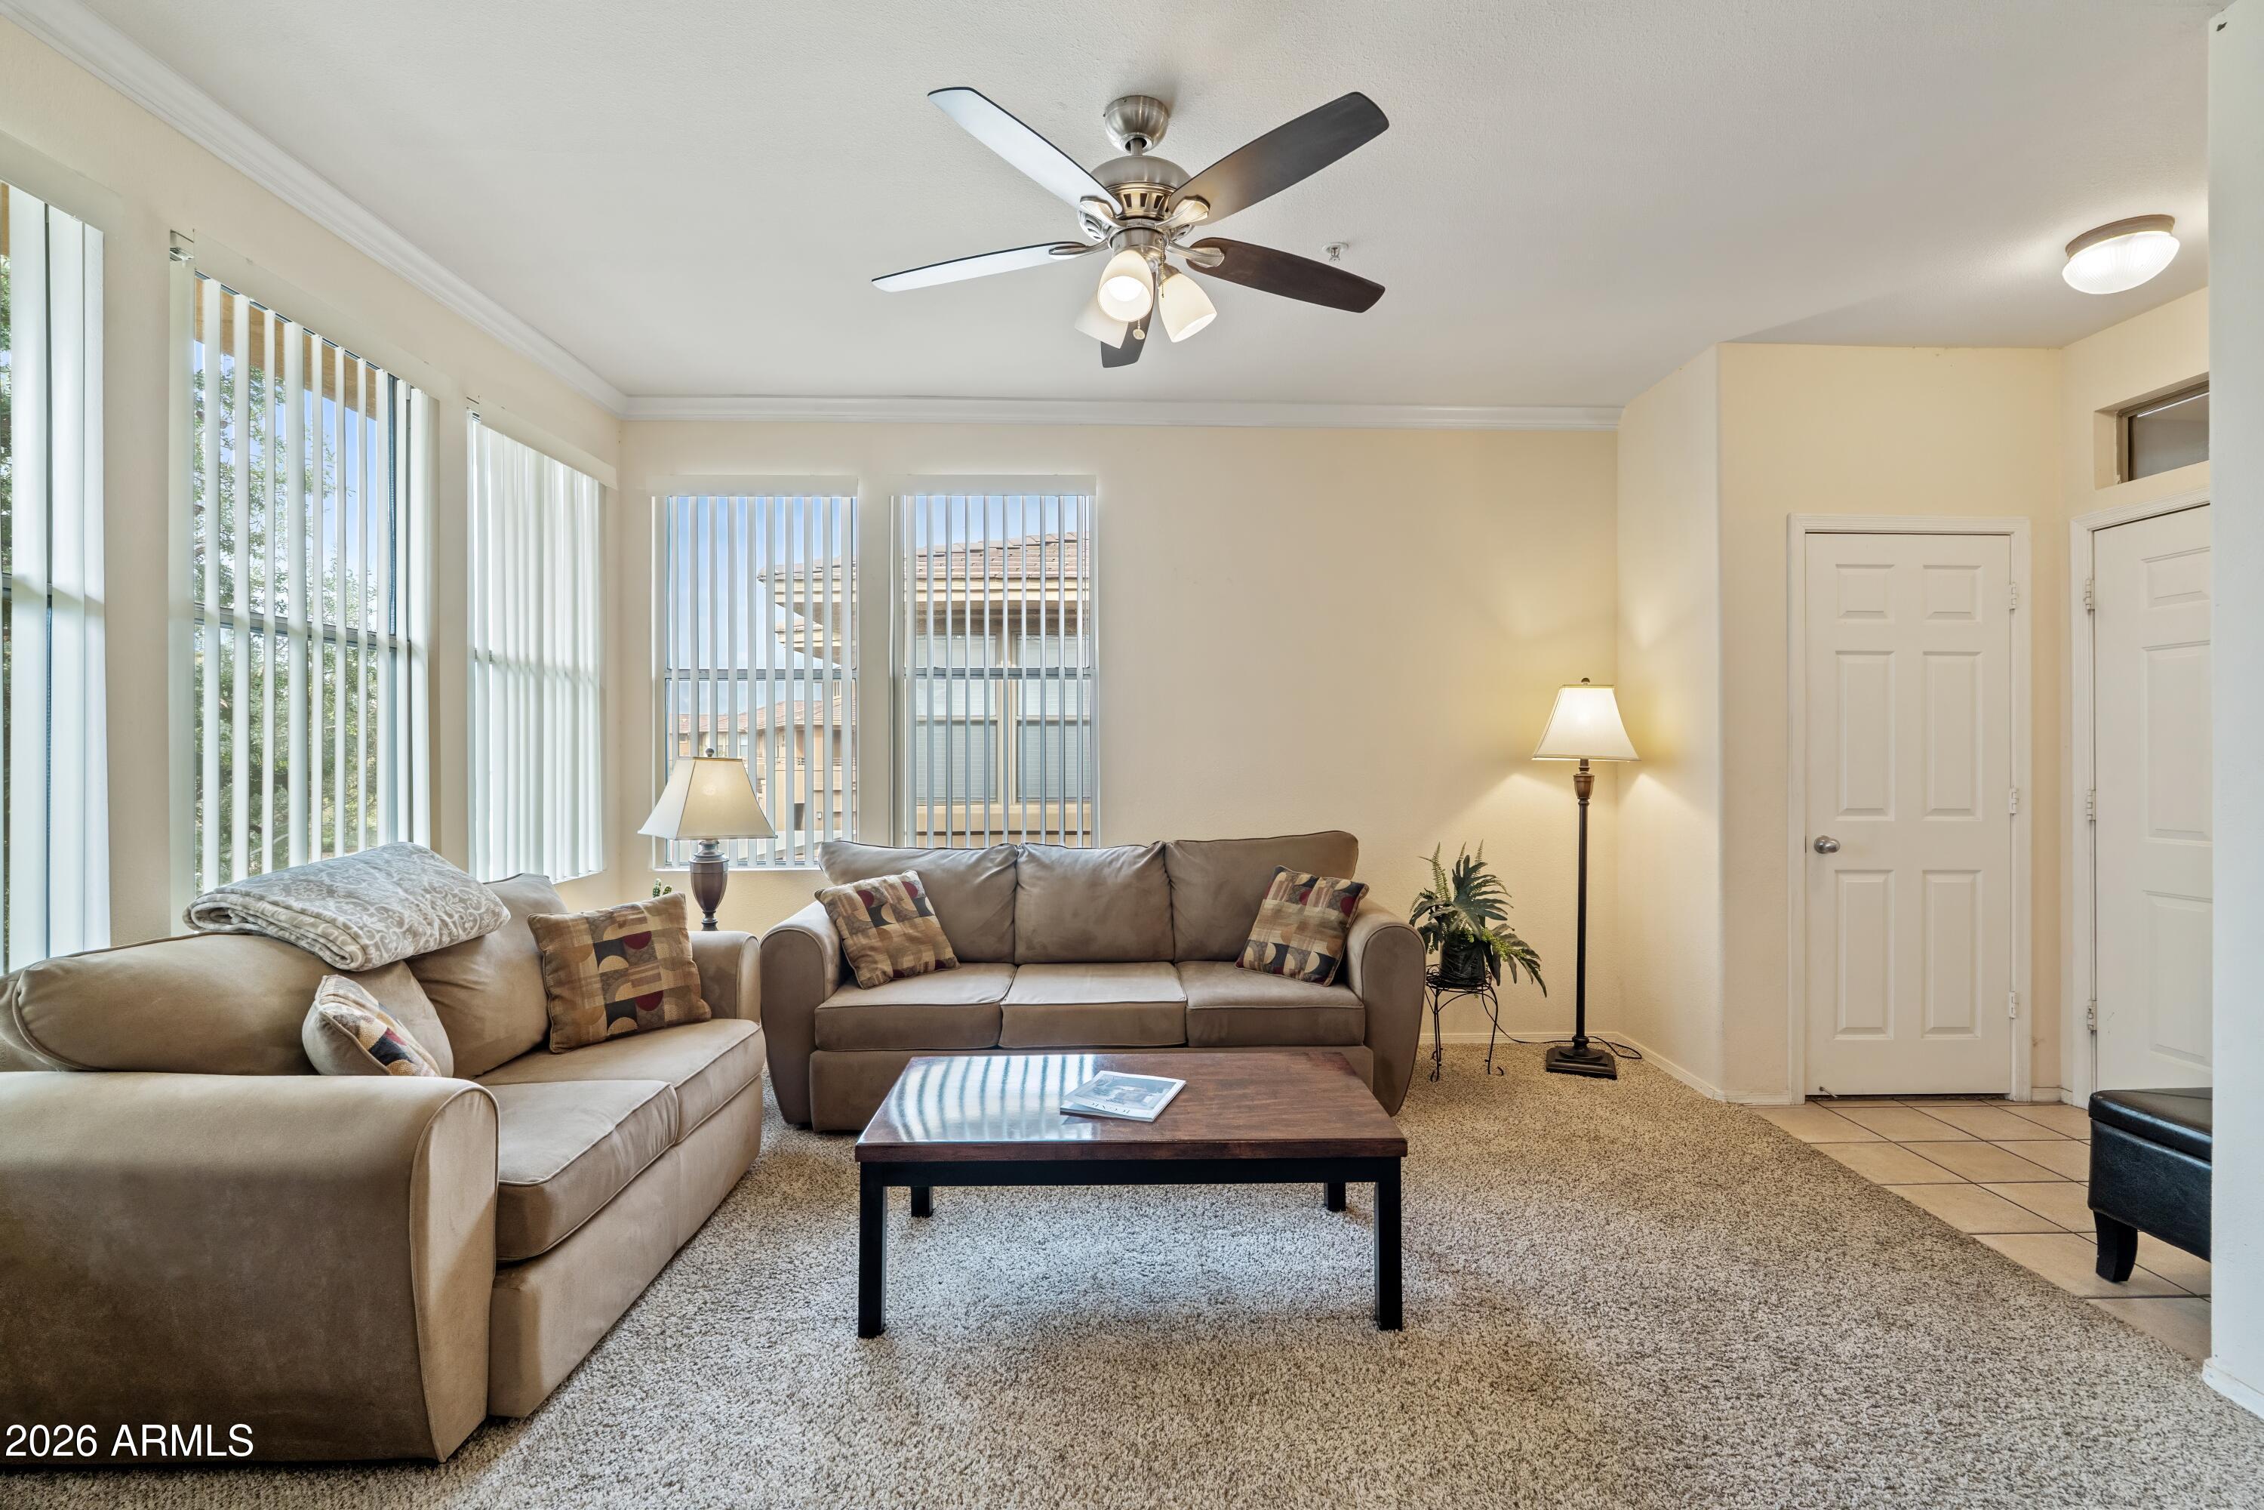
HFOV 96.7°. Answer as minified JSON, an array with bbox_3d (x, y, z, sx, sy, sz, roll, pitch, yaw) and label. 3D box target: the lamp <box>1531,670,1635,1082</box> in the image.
[{"bbox_3d":[1.826,0.474,4.061,0.375,1.560,0.375,0,0,27],"label":"lamp"}]

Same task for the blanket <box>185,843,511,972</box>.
[{"bbox_3d":[-1.755,0.349,2.331,0.400,0.145,0.570,19,0,0],"label":"blanket"}]

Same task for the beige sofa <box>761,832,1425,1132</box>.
[{"bbox_3d":[-0.135,0.790,3.837,2.270,0.935,0.890,0,0,-3],"label":"beige sofa"}]

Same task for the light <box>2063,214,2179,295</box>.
[{"bbox_3d":[2.820,-1.425,2.869,0.240,0.116,0.240,0,0,-1],"label":"light"}]

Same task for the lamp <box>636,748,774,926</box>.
[{"bbox_3d":[-1.557,0.335,3.701,0.370,0.715,0.370,0,0,-44],"label":"lamp"}]

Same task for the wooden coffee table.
[{"bbox_3d":[-0.006,1.046,2.490,1.205,0.425,0.620,0,0,-1],"label":"wooden coffee table"}]

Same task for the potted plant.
[{"bbox_3d":[1.378,0.650,4.032,0.520,0.590,0.460,0,0,0],"label":"potted plant"}]

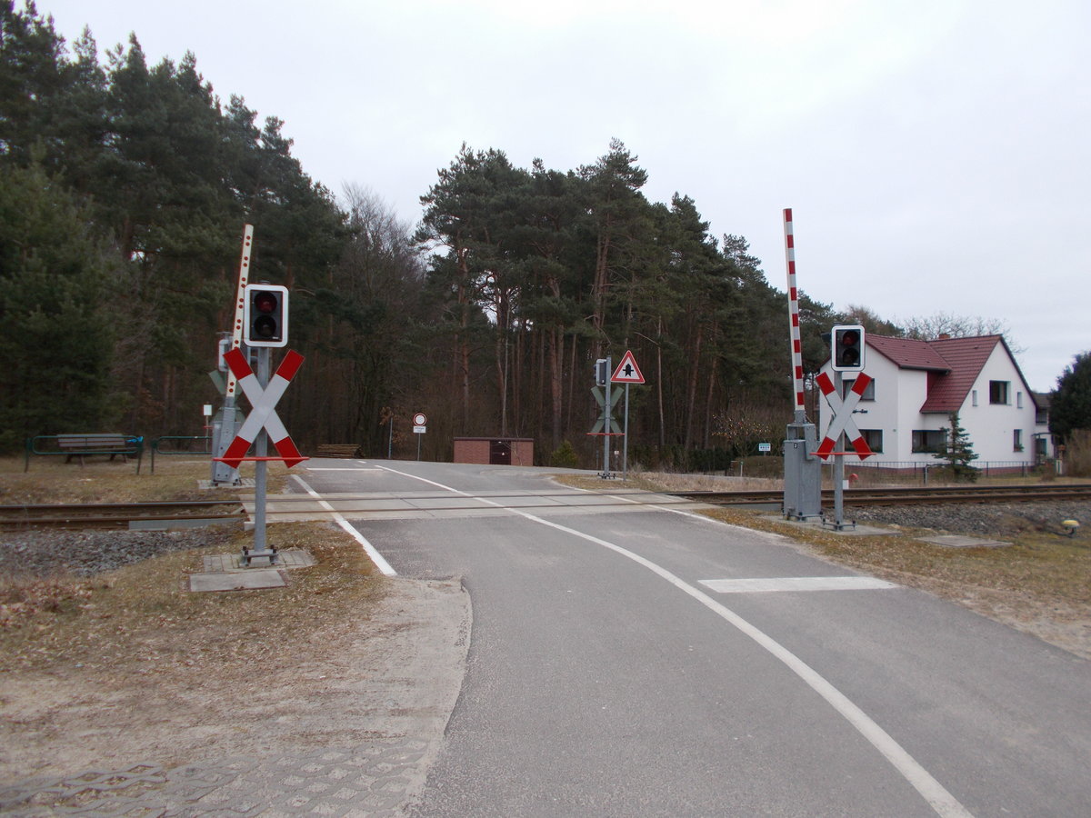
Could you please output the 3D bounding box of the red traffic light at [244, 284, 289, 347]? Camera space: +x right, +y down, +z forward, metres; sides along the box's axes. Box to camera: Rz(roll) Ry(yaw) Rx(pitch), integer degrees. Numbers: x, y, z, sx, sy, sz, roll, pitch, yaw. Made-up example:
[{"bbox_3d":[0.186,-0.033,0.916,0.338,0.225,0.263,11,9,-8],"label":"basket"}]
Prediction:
[{"bbox_3d":[-2.502,-0.836,7.350,0.380,0.555,0.300,1,-1,-15],"label":"red traffic light"}]

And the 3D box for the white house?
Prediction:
[{"bbox_3d":[22.100,-0.450,46.800,11.800,7.700,8.300,1,-1,-33],"label":"white house"}]

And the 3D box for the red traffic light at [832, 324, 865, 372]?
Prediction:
[{"bbox_3d":[3.734,-0.751,10.100,0.380,0.555,0.300,0,-1,11],"label":"red traffic light"}]

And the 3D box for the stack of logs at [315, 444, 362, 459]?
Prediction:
[{"bbox_3d":[-9.424,1.968,37.500,2.050,0.680,1.100,1,-1,10],"label":"stack of logs"}]

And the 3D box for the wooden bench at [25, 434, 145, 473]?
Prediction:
[{"bbox_3d":[-11.257,1.051,20.600,0.680,0.820,1.950,0,-1,23],"label":"wooden bench"}]

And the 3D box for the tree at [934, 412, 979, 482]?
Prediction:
[{"bbox_3d":[14.245,1.312,28.500,1.600,2.450,1.600,0,-1,27],"label":"tree"}]

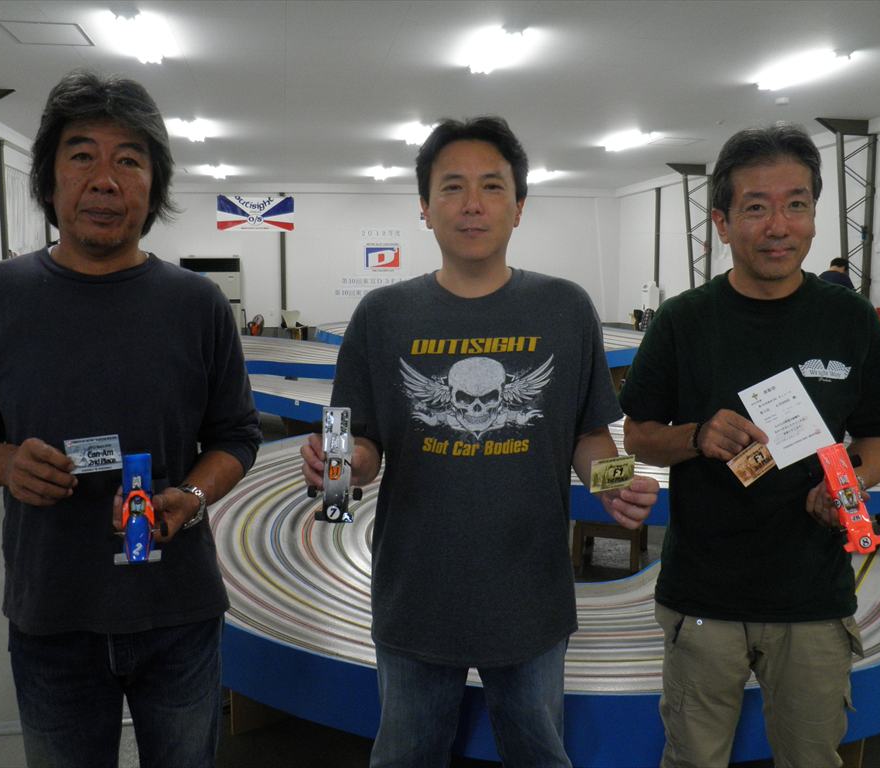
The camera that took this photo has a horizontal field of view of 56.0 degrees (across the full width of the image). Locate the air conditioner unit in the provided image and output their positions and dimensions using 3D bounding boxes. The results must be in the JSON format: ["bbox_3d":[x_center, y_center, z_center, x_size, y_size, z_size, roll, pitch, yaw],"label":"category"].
[{"bbox_3d":[-4.335,-1.466,15.861,1.113,1.904,0.450,-2,7,-11],"label":"air conditioner unit"}]

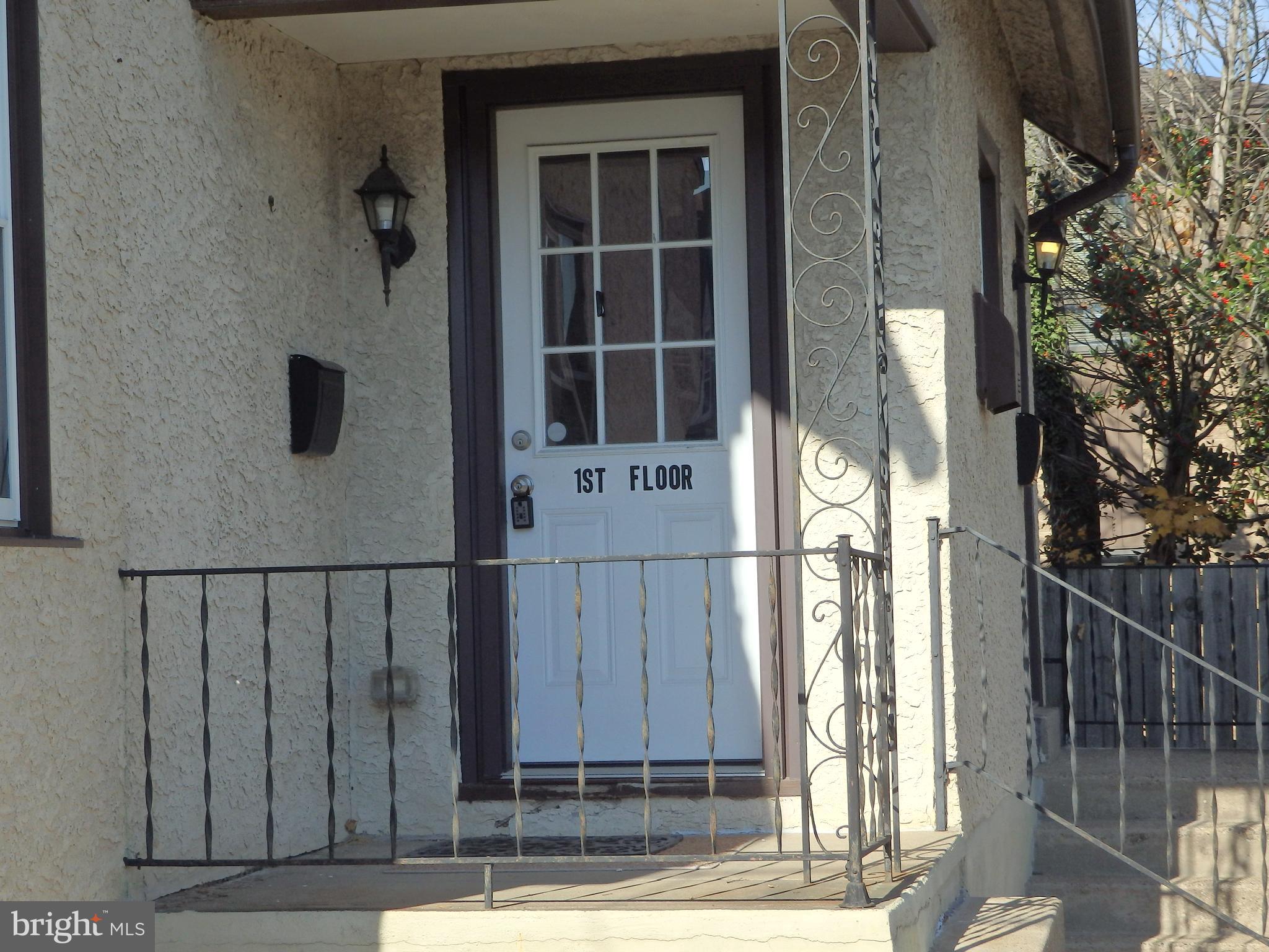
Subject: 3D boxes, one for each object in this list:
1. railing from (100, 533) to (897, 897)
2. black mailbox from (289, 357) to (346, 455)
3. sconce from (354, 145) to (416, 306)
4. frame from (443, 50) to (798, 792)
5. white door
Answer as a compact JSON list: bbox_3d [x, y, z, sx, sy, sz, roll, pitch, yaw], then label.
[{"bbox_3d":[-0.286,0.593,5.868,1.780,0.835,0.540,-2,-3,11],"label":"railing"},{"bbox_3d":[-0.923,-0.204,7.112,0.100,0.290,0.230,-2,-3,11],"label":"black mailbox"},{"bbox_3d":[-0.748,-0.758,7.385,0.170,0.495,0.220,-2,-3,11],"label":"sconce"},{"bbox_3d":[-0.039,-0.150,7.385,1.050,2.245,0.150,-2,-3,11],"label":"frame"},{"bbox_3d":[-0.017,-0.143,7.447,0.800,2.030,0.050,-2,-3,11],"label":"white door"}]

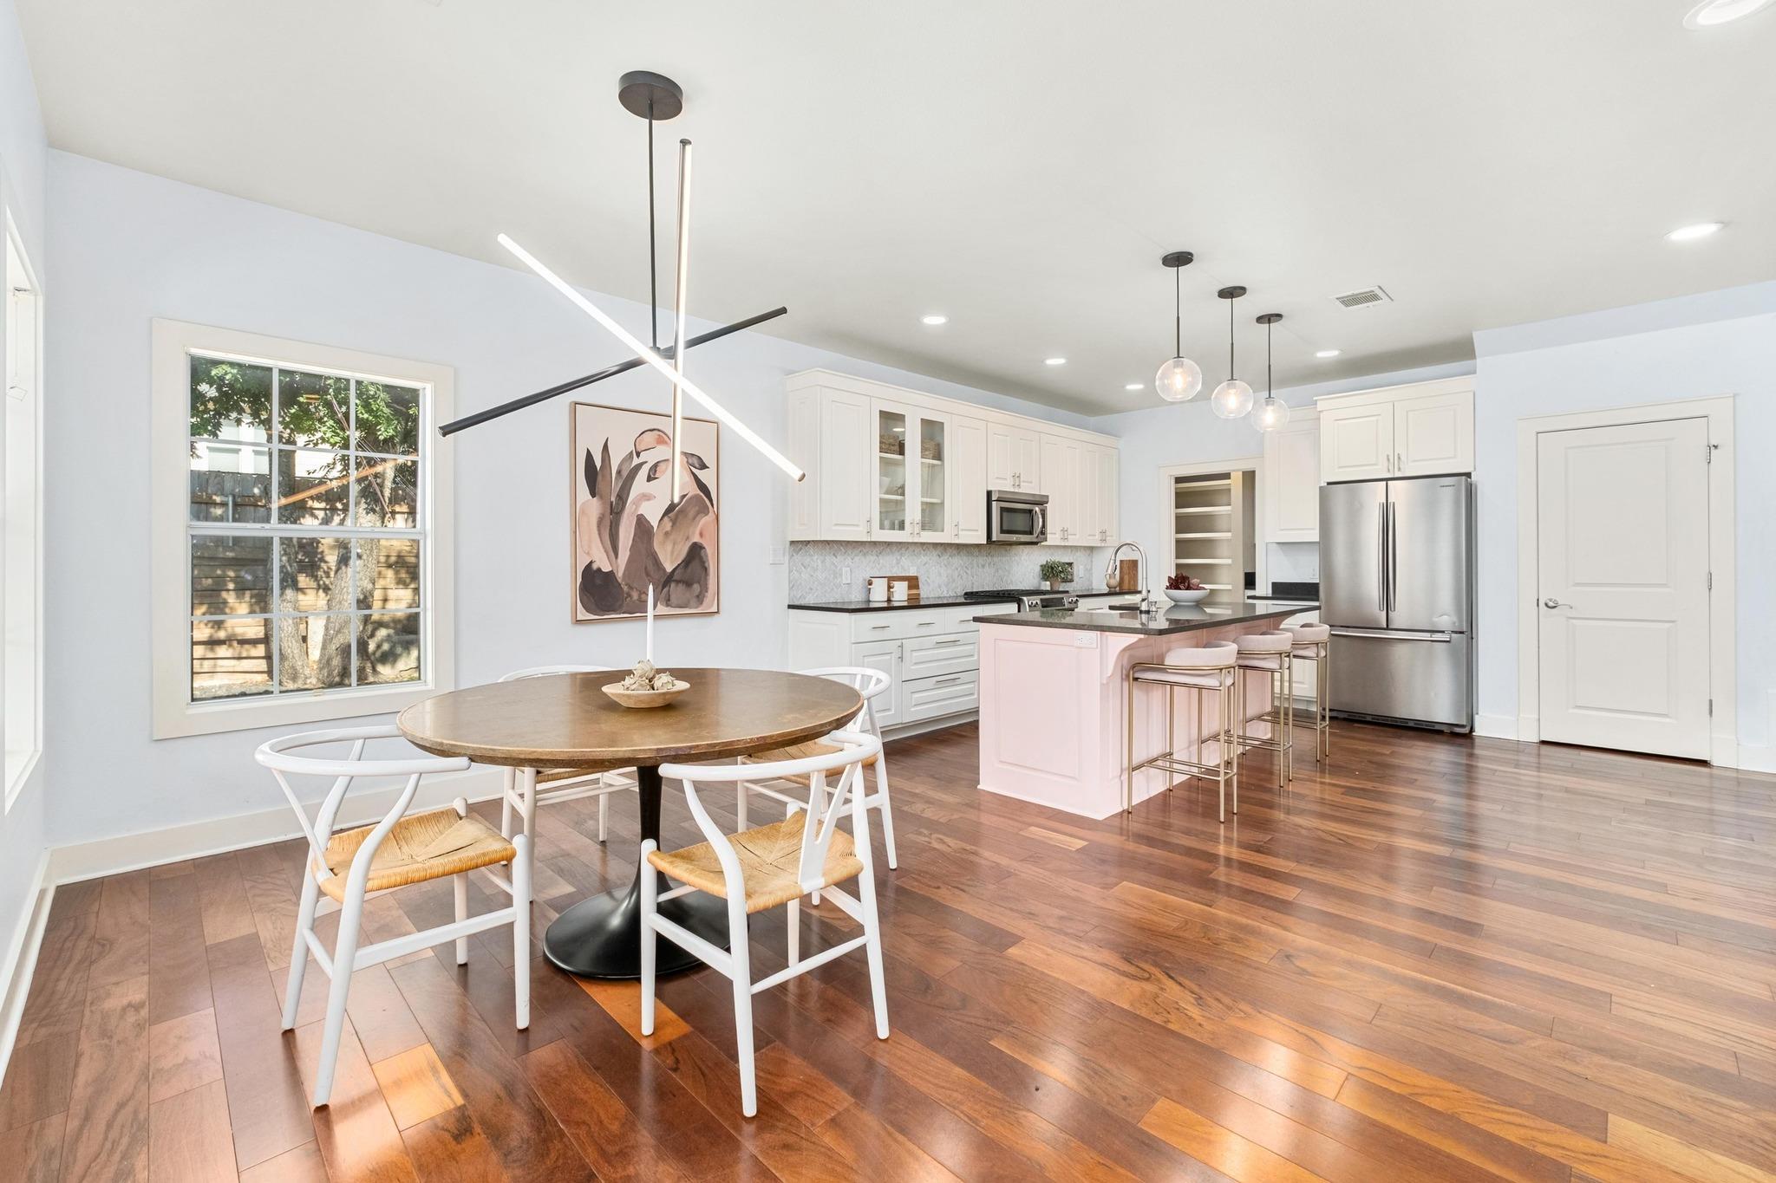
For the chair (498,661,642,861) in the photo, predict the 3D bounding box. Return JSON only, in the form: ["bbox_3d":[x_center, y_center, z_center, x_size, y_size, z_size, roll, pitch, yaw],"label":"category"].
[{"bbox_3d":[-1.246,0.706,2.922,0.550,0.760,0.520,-2,2,-45],"label":"chair"}]

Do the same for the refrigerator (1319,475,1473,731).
[{"bbox_3d":[3.867,0.077,5.590,0.760,1.780,0.900,-2,2,-44],"label":"refrigerator"}]

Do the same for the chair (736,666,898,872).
[{"bbox_3d":[-0.240,0.712,2.937,0.520,0.765,0.550,-2,2,-44],"label":"chair"}]

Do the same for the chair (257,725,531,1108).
[{"bbox_3d":[-1.293,0.760,1.921,0.520,0.765,0.550,-2,2,-44],"label":"chair"}]

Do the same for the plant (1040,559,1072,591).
[{"bbox_3d":[1.615,-0.154,7.118,0.290,0.310,0.260,-2,2,-44],"label":"plant"}]

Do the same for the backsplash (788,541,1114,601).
[{"bbox_3d":[0.747,-0.189,6.454,3.960,0.450,0.020,-2,2,-44],"label":"backsplash"}]

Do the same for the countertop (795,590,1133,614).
[{"bbox_3d":[0.980,0.057,6.327,4.100,0.036,0.650,-2,2,-45],"label":"countertop"}]

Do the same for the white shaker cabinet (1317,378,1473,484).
[{"bbox_3d":[3.945,-1.180,5.675,0.720,0.660,0.960,-2,2,-45],"label":"white shaker cabinet"}]

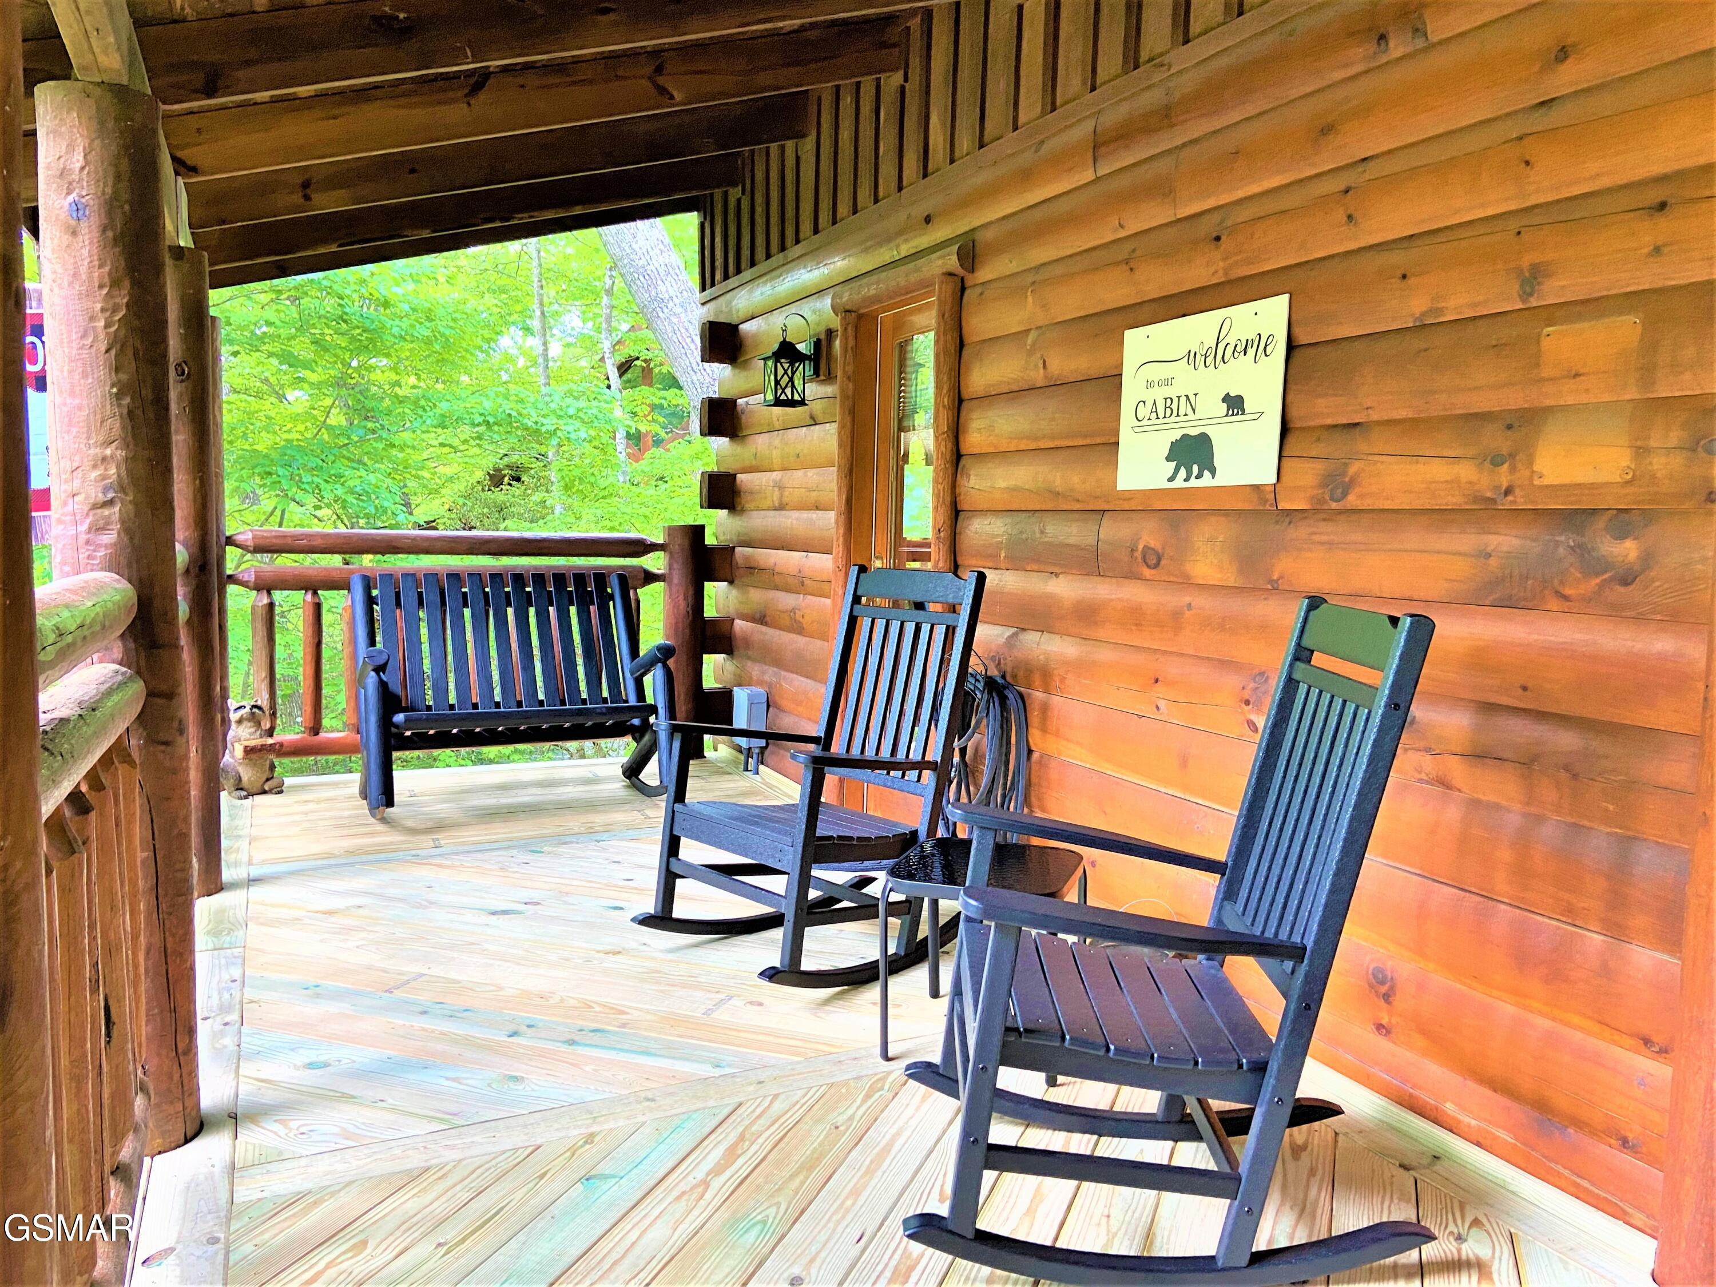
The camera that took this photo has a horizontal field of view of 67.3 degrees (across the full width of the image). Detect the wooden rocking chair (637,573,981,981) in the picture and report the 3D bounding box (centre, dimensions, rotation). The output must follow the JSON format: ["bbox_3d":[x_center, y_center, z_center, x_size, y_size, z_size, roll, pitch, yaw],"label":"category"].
[{"bbox_3d":[-0.099,0.329,3.629,0.881,1.092,0.693,-3,7,-41],"label":"wooden rocking chair"}]

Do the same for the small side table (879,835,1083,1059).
[{"bbox_3d":[0.309,0.727,3.053,0.407,0.425,0.431,3,6,18],"label":"small side table"}]

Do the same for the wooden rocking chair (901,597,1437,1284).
[{"bbox_3d":[0.525,0.468,2.289,0.881,1.092,0.693,1,5,2],"label":"wooden rocking chair"}]

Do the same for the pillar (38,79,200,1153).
[{"bbox_3d":[-1.390,-0.017,2.431,0.204,1.950,0.204,-1,6,-24],"label":"pillar"}]

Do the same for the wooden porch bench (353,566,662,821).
[{"bbox_3d":[-1.492,0.184,5.631,1.276,0.948,0.802,-1,6,-24],"label":"wooden porch bench"}]

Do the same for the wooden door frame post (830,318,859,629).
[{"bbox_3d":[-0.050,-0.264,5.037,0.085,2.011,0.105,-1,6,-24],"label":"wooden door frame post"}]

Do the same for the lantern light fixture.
[{"bbox_3d":[-0.277,-1.153,5.248,0.207,0.376,0.155,-1,6,-24],"label":"lantern light fixture"}]

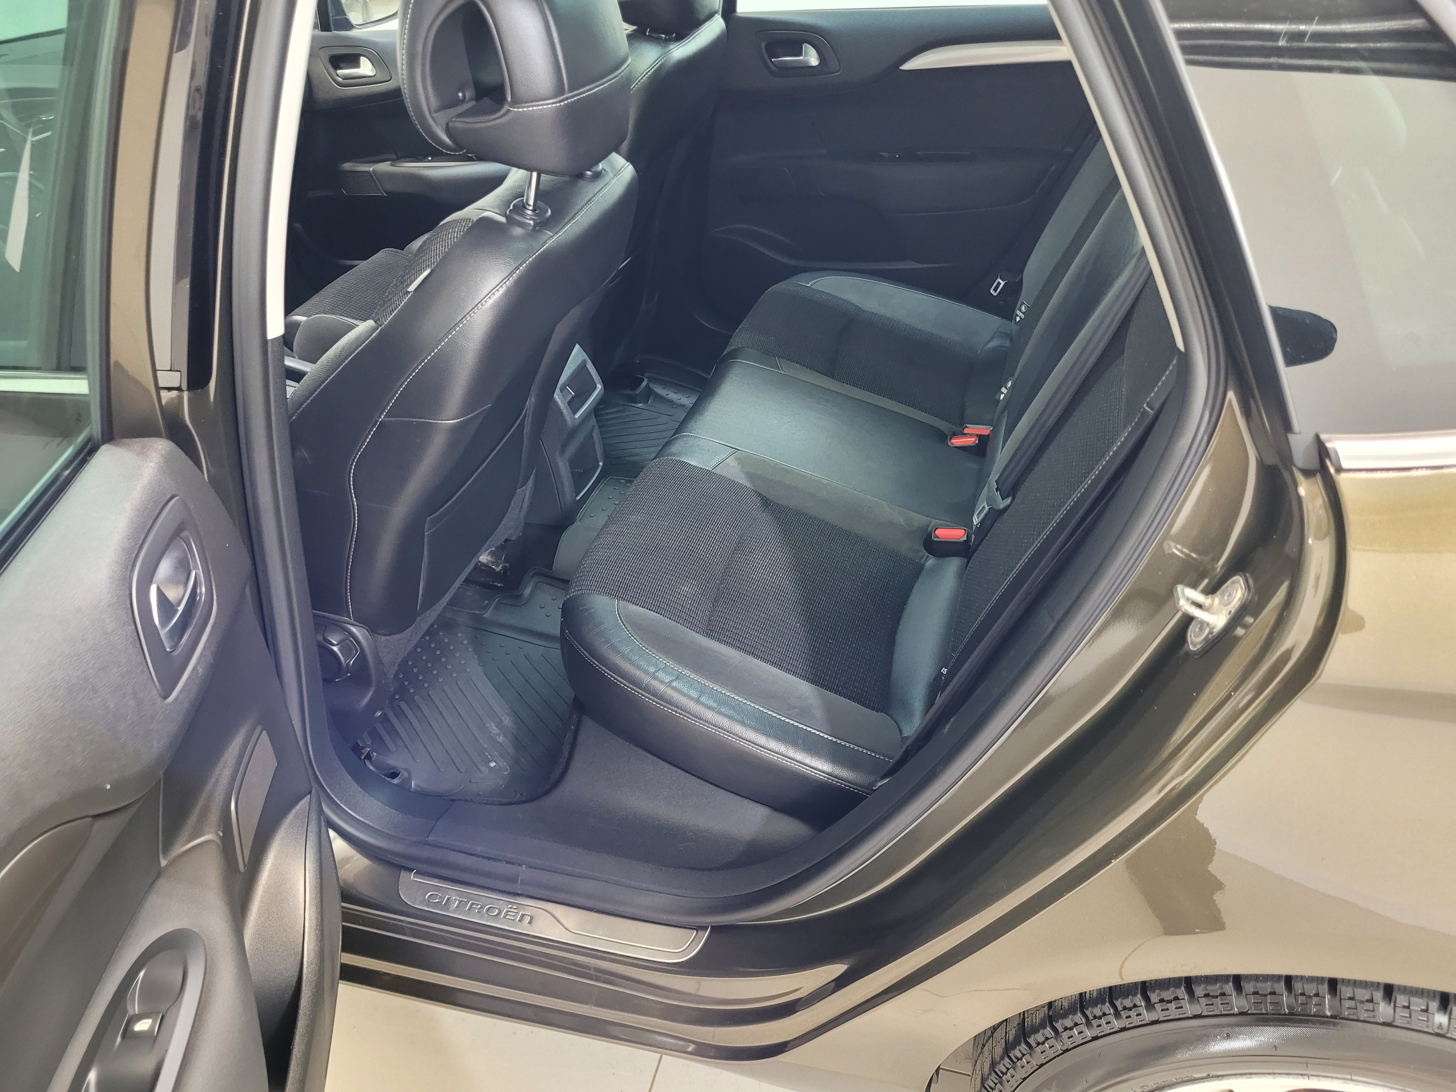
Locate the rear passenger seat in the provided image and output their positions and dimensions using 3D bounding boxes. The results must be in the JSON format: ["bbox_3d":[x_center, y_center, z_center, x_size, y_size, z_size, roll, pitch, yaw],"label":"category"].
[{"bbox_3d":[0.306,-0.260,1.490,0.780,0.640,1.280,8,38,16],"label":"rear passenger seat"}]

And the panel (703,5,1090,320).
[{"bbox_3d":[0.344,-0.687,2.092,0.830,0.620,0.130,8,38,16],"label":"panel"}]

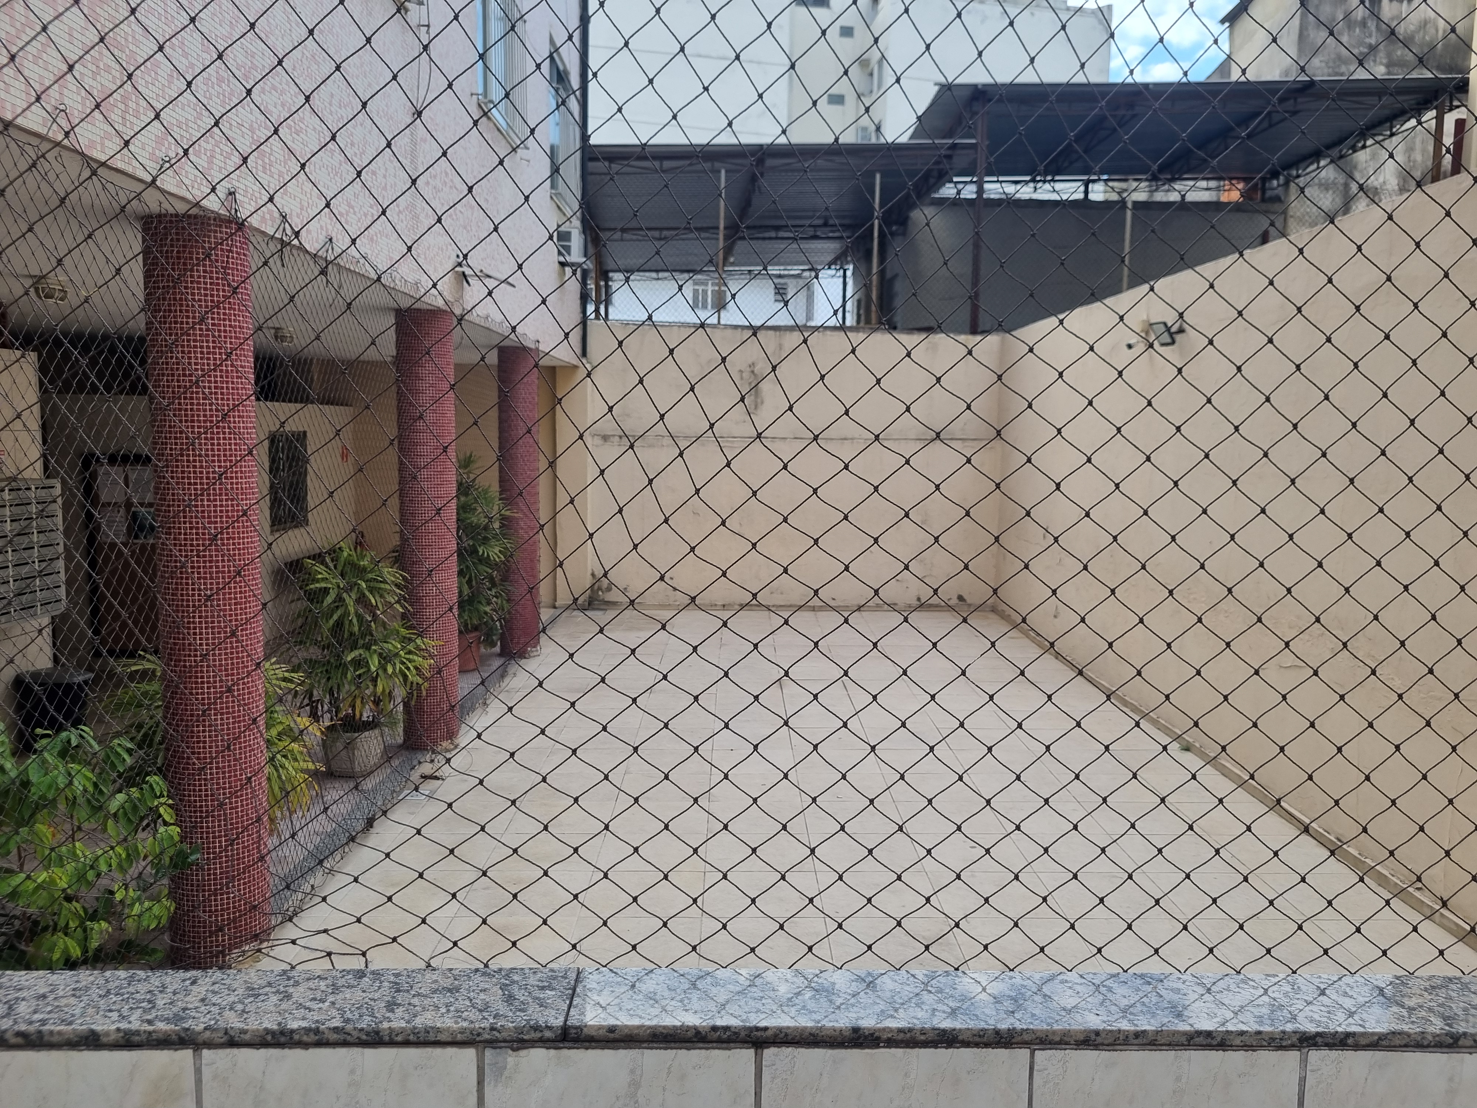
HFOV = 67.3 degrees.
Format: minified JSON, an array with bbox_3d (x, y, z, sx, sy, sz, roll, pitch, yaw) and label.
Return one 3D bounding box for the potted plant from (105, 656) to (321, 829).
[{"bbox_3d":[-2.639,1.038,5.649,1.021,1.028,0.920,1,6,0],"label":"potted plant"}]

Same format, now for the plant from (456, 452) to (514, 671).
[{"bbox_3d":[-2.562,0.066,10.222,0.974,1.986,0.880,1,6,0],"label":"plant"}]

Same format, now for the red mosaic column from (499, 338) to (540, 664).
[{"bbox_3d":[-2.142,-0.500,10.866,0.384,2.987,0.384,1,6,0],"label":"red mosaic column"}]

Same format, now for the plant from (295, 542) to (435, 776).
[{"bbox_3d":[-2.392,0.660,7.147,0.884,1.467,0.850,1,6,0],"label":"plant"}]

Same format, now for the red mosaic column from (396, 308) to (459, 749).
[{"bbox_3d":[-2.149,-0.160,7.699,0.384,2.987,0.384,1,6,0],"label":"red mosaic column"}]

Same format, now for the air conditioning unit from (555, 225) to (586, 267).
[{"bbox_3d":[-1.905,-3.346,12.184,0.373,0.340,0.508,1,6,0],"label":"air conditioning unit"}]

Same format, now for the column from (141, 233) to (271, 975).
[{"bbox_3d":[-2.156,0.179,4.536,0.384,2.987,0.384,1,6,0],"label":"column"}]

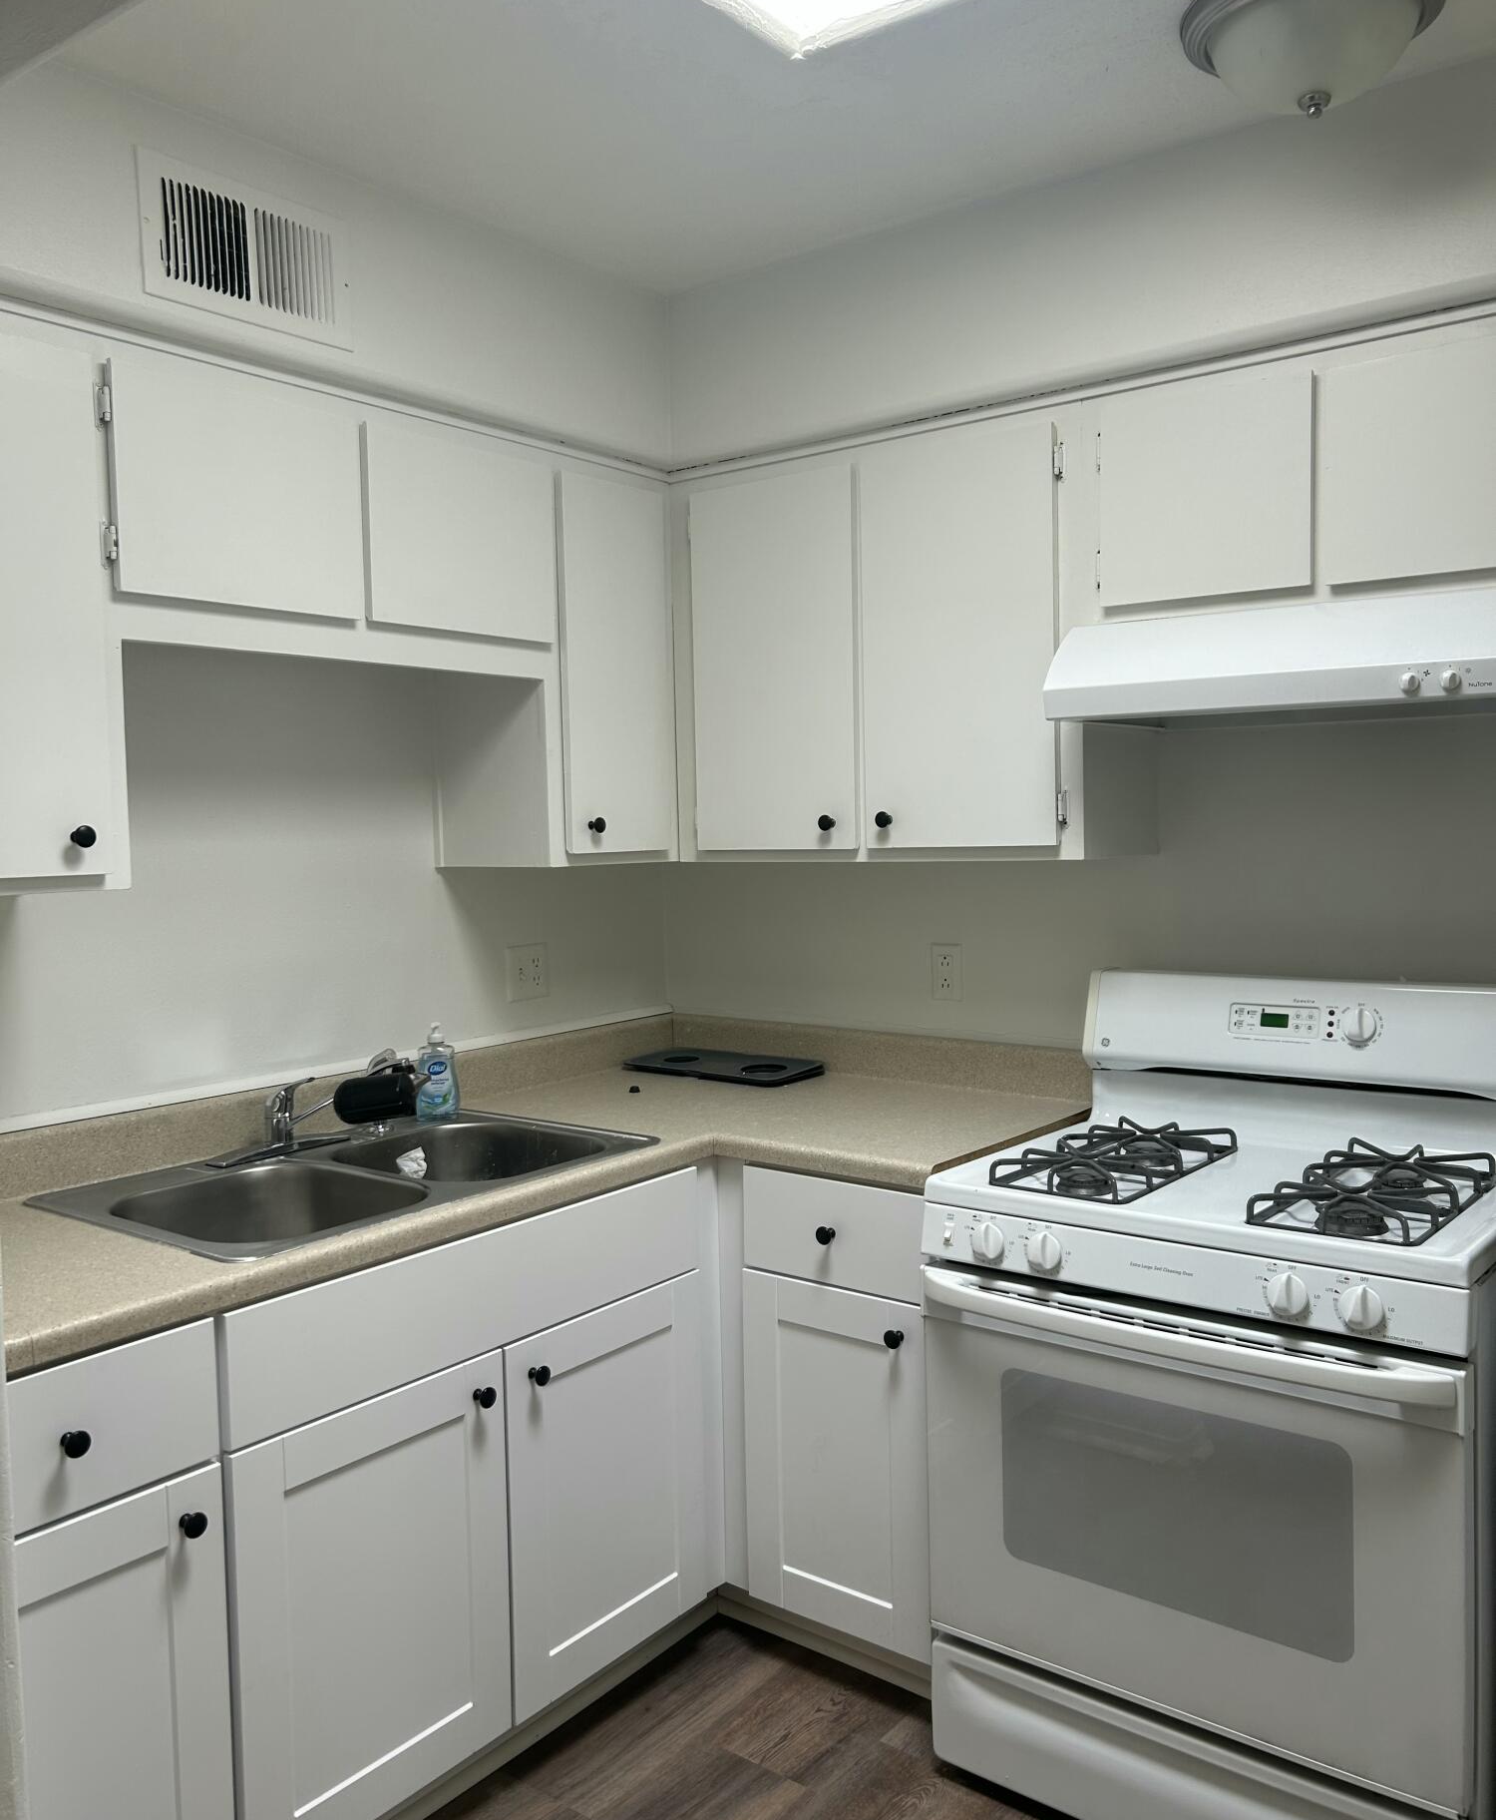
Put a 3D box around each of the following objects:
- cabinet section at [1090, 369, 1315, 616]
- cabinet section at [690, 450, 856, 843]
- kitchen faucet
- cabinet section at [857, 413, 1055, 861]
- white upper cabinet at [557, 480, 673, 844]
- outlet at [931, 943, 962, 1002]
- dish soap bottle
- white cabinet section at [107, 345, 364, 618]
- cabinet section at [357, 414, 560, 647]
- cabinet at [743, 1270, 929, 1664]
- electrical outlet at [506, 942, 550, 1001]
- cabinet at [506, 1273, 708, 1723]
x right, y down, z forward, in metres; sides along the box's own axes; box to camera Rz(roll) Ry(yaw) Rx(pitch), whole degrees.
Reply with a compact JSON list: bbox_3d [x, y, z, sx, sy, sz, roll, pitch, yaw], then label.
[{"bbox_3d":[0.779,-0.635,2.385,0.328,0.308,0.310,1,4,37],"label":"cabinet section"},{"bbox_3d":[0.137,-0.459,2.885,0.369,0.680,0.310,1,4,37],"label":"cabinet section"},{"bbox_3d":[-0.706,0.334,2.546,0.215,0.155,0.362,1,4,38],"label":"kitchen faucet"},{"bbox_3d":[0.445,-0.453,2.652,0.368,0.680,0.310,1,4,37],"label":"cabinet section"},{"bbox_3d":[-0.368,-0.460,2.962,0.310,0.700,0.284,1,4,38],"label":"white upper cabinet"},{"bbox_3d":[0.401,0.128,3.036,0.070,0.115,0.010,1,4,38],"label":"outlet"},{"bbox_3d":[-0.583,0.302,2.802,0.078,0.181,0.047,-2,4,-8],"label":"dish soap bottle"},{"bbox_3d":[-0.841,-0.588,2.229,0.310,0.307,0.395,1,4,37],"label":"white cabinet section"},{"bbox_3d":[-0.589,-0.612,2.561,0.310,0.307,0.397,1,4,37],"label":"cabinet section"},{"bbox_3d":[0.321,0.906,2.738,0.370,0.585,0.570,1,4,38],"label":"cabinet"},{"bbox_3d":[-0.457,0.133,3.142,0.010,0.114,0.116,1,4,38],"label":"electrical outlet"},{"bbox_3d":[-0.442,0.930,2.625,0.570,0.585,0.458,1,4,38],"label":"cabinet"}]

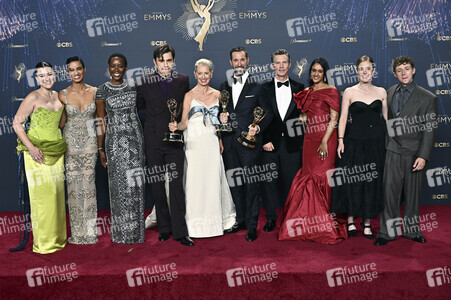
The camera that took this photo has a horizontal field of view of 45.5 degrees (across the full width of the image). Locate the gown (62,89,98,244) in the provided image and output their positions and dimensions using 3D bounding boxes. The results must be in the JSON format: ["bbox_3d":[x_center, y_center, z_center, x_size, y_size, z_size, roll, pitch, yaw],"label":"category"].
[{"bbox_3d":[-1.380,0.158,5.122,0.350,1.469,0.320,-2,8,-8],"label":"gown"}]

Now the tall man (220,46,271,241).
[{"bbox_3d":[0.183,-0.071,5.171,0.540,1.817,0.480,1,8,16],"label":"tall man"}]

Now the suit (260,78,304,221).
[{"bbox_3d":[0.567,0.002,5.402,0.490,1.427,0.330,0,7,6],"label":"suit"}]

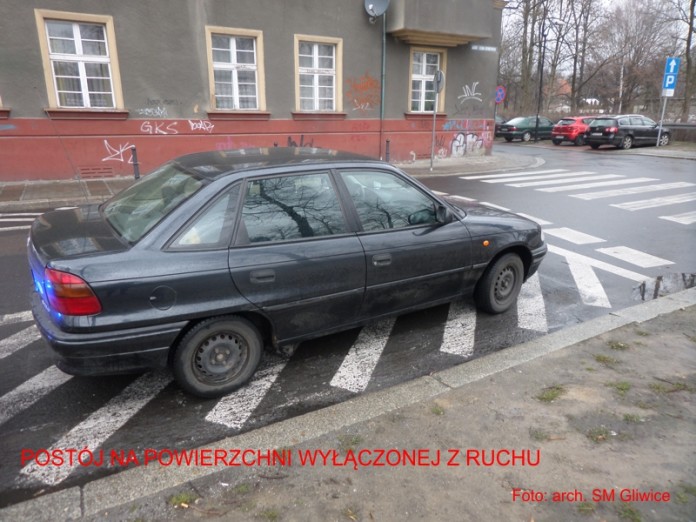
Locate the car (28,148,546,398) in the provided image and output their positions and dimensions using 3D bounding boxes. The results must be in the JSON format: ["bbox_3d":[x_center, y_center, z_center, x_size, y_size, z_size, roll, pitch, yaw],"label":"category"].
[{"bbox_3d":[-0.178,-0.208,4.055,4.240,1.410,1.700,-10,19,-32],"label":"car"}]

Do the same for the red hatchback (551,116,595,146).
[{"bbox_3d":[13.330,-7.140,26.450,4.200,1.460,1.780,-6,18,-21],"label":"red hatchback"}]

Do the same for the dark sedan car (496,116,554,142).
[{"bbox_3d":[11.320,-8.050,29.400,4.500,1.420,1.720,-7,18,-24],"label":"dark sedan car"}]

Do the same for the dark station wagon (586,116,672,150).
[{"bbox_3d":[14.050,-6.440,24.020,4.770,1.510,1.830,-8,18,-25],"label":"dark station wagon"}]

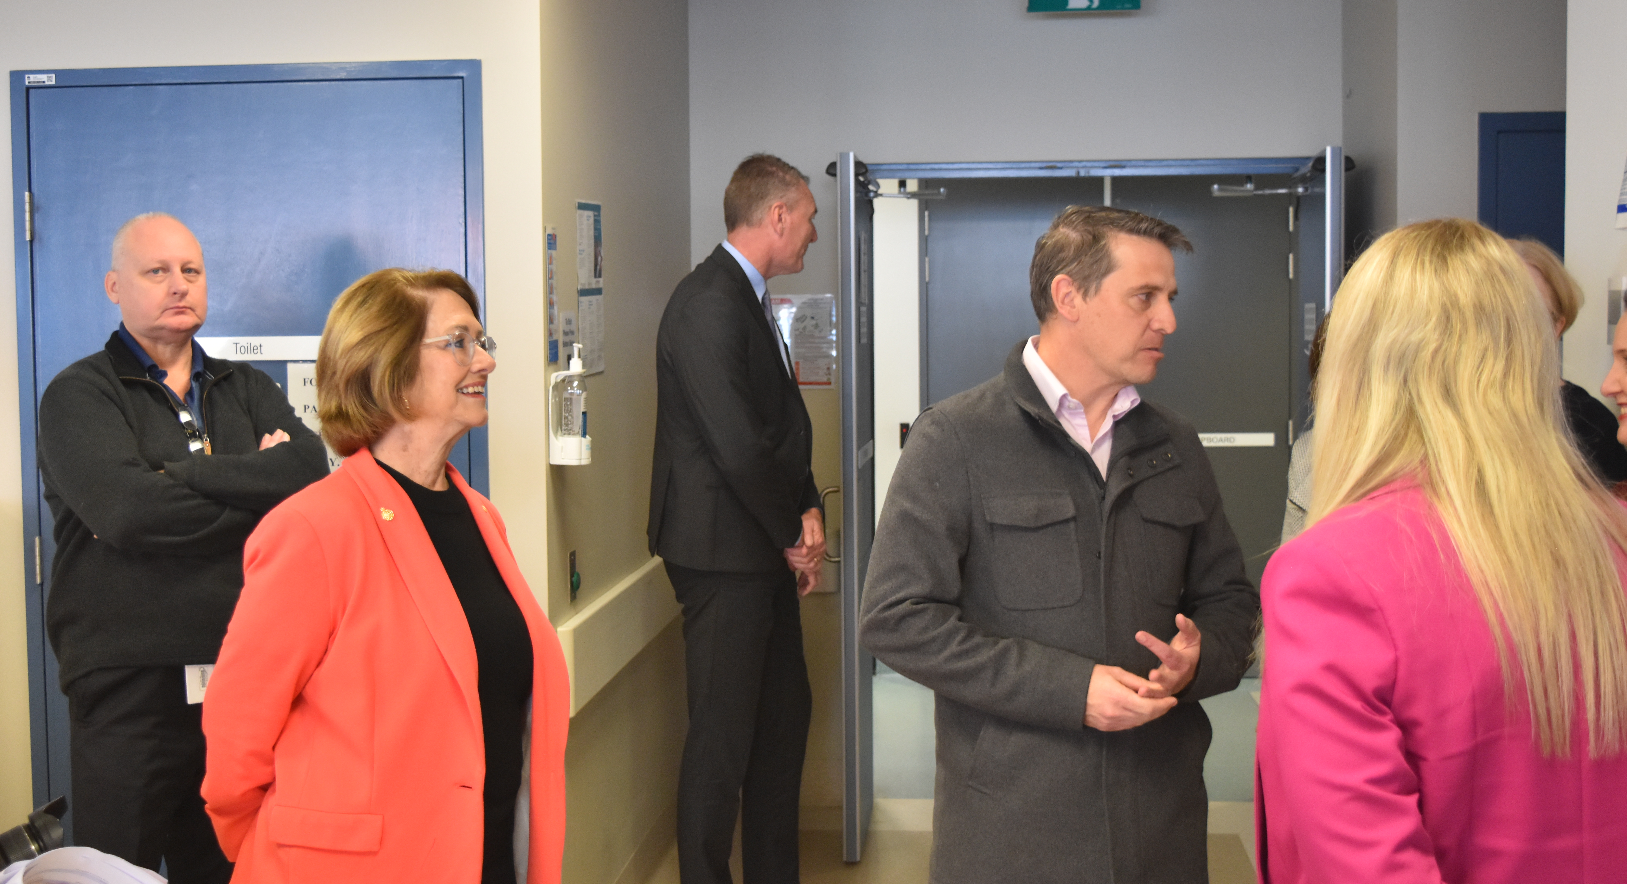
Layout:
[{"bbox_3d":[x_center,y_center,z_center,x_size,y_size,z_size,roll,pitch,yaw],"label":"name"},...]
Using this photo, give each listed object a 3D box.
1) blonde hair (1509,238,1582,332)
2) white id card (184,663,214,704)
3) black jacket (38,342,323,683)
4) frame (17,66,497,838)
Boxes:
[{"bbox_3d":[1.228,-0.265,3.350,0.205,0.195,0.190,-3,4,-35],"label":"blonde hair"},{"bbox_3d":[-1.157,0.446,3.647,0.060,0.085,0.006,-2,4,-23],"label":"white id card"},{"bbox_3d":[-1.222,0.123,3.775,0.530,0.670,0.360,-2,4,-26],"label":"black jacket"},{"bbox_3d":[-1.209,0.250,4.264,1.040,2.120,0.140,0,3,5],"label":"frame"}]

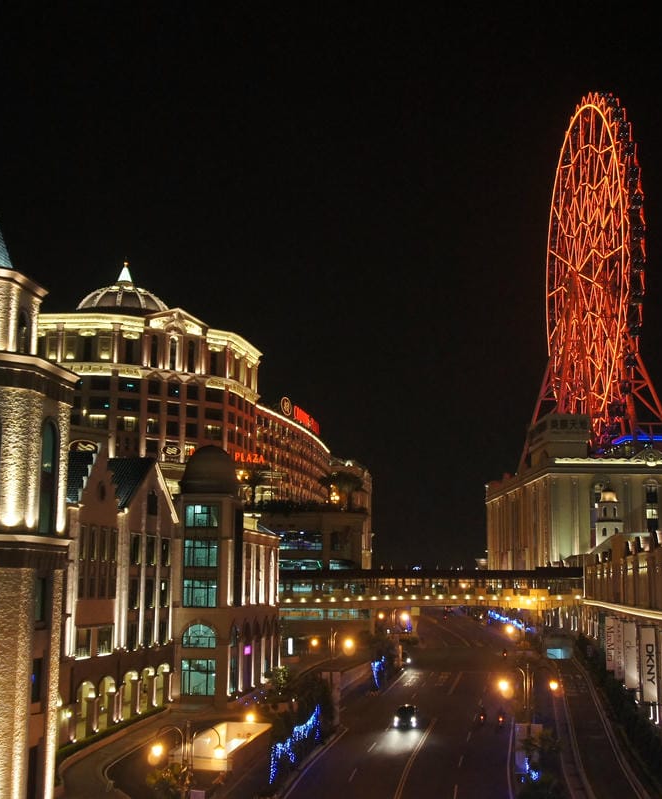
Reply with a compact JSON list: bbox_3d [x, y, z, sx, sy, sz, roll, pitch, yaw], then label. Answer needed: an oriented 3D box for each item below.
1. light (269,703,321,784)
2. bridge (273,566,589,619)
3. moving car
[{"bbox_3d":[-1.848,19.668,63.075,1.300,2.400,14.000,-1,-9,8],"label":"light"},{"bbox_3d":[13.692,26.958,156.000,44.500,6.200,5.500,0,-9,4],"label":"bridge"},{"bbox_3d":[5.589,22.955,79.763,1.720,1.550,4.400,-1,-9,9],"label":"moving car"}]

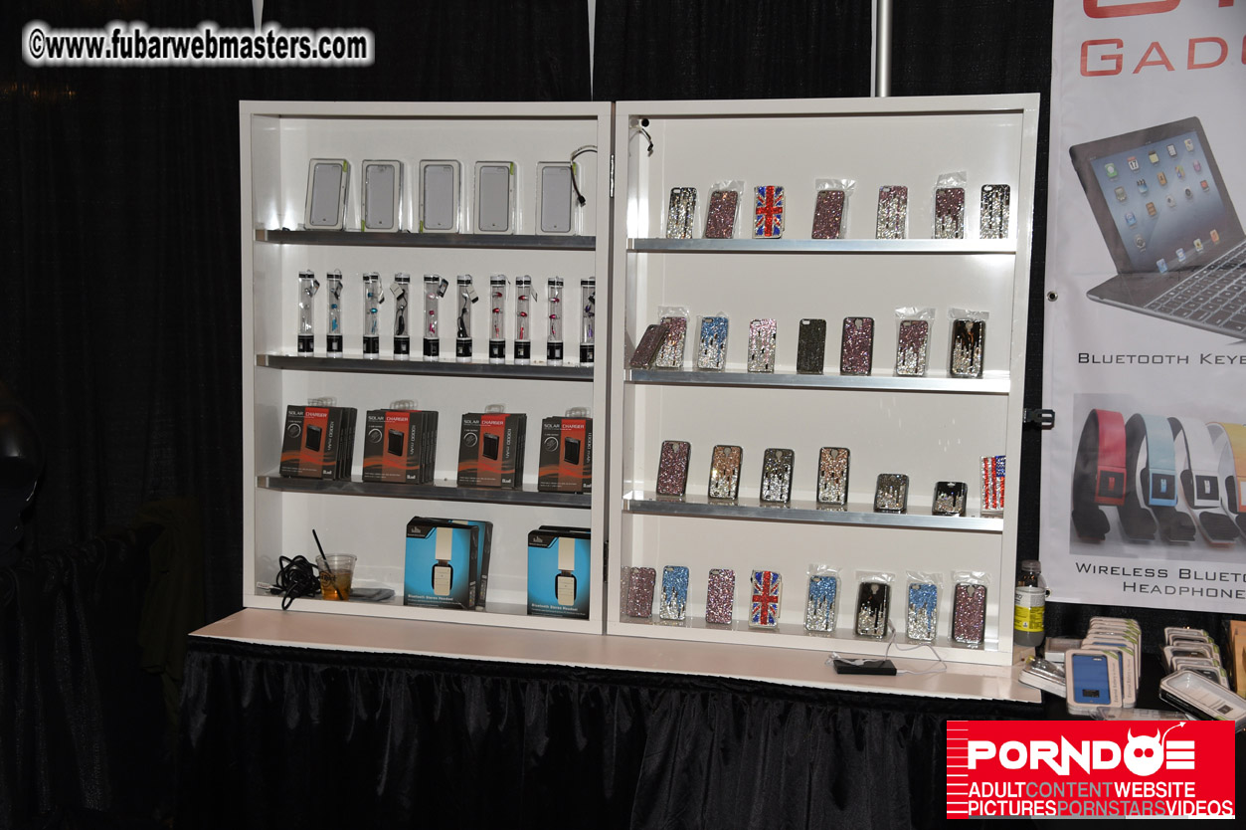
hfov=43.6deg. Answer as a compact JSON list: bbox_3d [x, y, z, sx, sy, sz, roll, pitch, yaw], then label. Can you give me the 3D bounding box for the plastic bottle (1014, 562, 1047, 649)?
[{"bbox_3d":[0.933,0.430,3.559,0.067,0.192,0.067,3,6,14],"label":"plastic bottle"}]

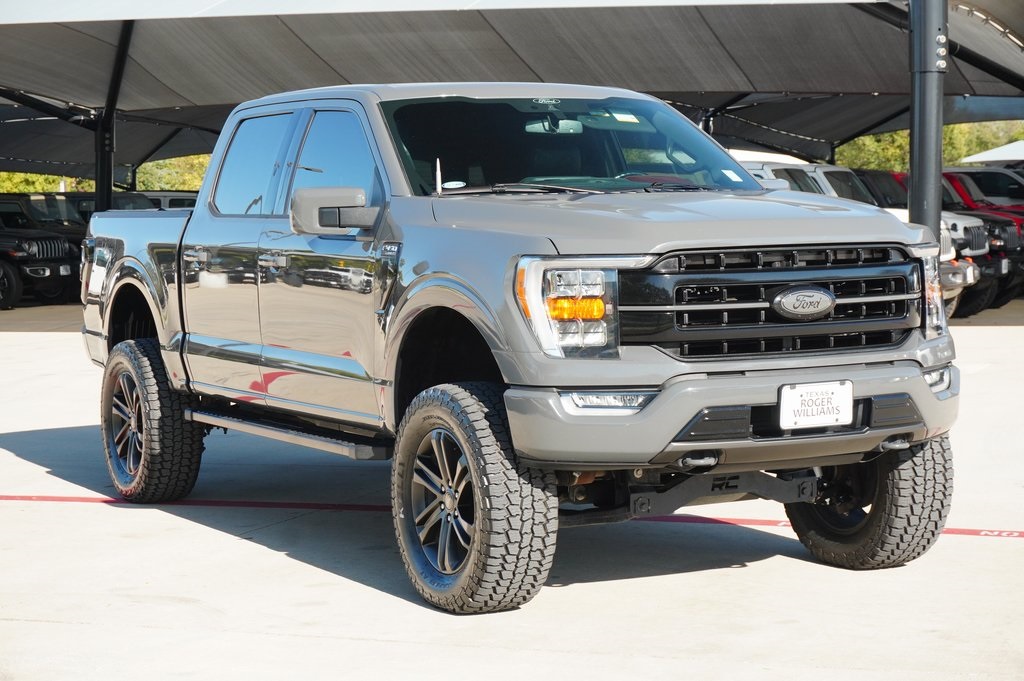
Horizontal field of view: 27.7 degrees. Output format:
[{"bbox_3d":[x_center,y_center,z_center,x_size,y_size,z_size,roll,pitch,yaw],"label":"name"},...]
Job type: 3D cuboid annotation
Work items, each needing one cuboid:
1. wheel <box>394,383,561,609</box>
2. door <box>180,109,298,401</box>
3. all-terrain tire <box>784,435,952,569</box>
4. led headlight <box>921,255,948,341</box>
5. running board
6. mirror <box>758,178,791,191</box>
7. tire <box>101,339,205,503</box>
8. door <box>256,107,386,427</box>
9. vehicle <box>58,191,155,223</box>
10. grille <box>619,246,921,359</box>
[{"bbox_3d":[-0.144,0.577,7.635,0.312,0.833,0.843,-3,4,-27],"label":"wheel"},{"bbox_3d":[-1.241,-0.404,9.641,0.270,1.345,1.060,-3,4,-28],"label":"door"},{"bbox_3d":[1.423,0.501,8.449,0.295,0.846,0.846,-3,4,-28],"label":"all-terrain tire"},{"bbox_3d":[1.580,-0.185,7.883,0.310,0.350,0.310,-3,4,-28],"label":"led headlight"},{"bbox_3d":[-1.018,0.394,9.197,0.180,0.075,2.050,-3,4,-28],"label":"running board"},{"bbox_3d":[1.166,-0.607,9.212,0.265,0.200,0.180,-3,4,-28],"label":"mirror"},{"bbox_3d":[-1.893,0.414,10.885,0.312,0.833,0.843,-3,4,-28],"label":"tire"},{"bbox_3d":[-0.715,-0.355,8.648,0.270,1.340,1.300,-3,4,-28],"label":"door"},{"bbox_3d":[-8.200,-2.000,41.800,4.700,1.900,1.900,1,4,33],"label":"vehicle"},{"bbox_3d":[0.984,-0.136,7.354,1.320,0.385,0.150,-3,4,-28],"label":"grille"}]

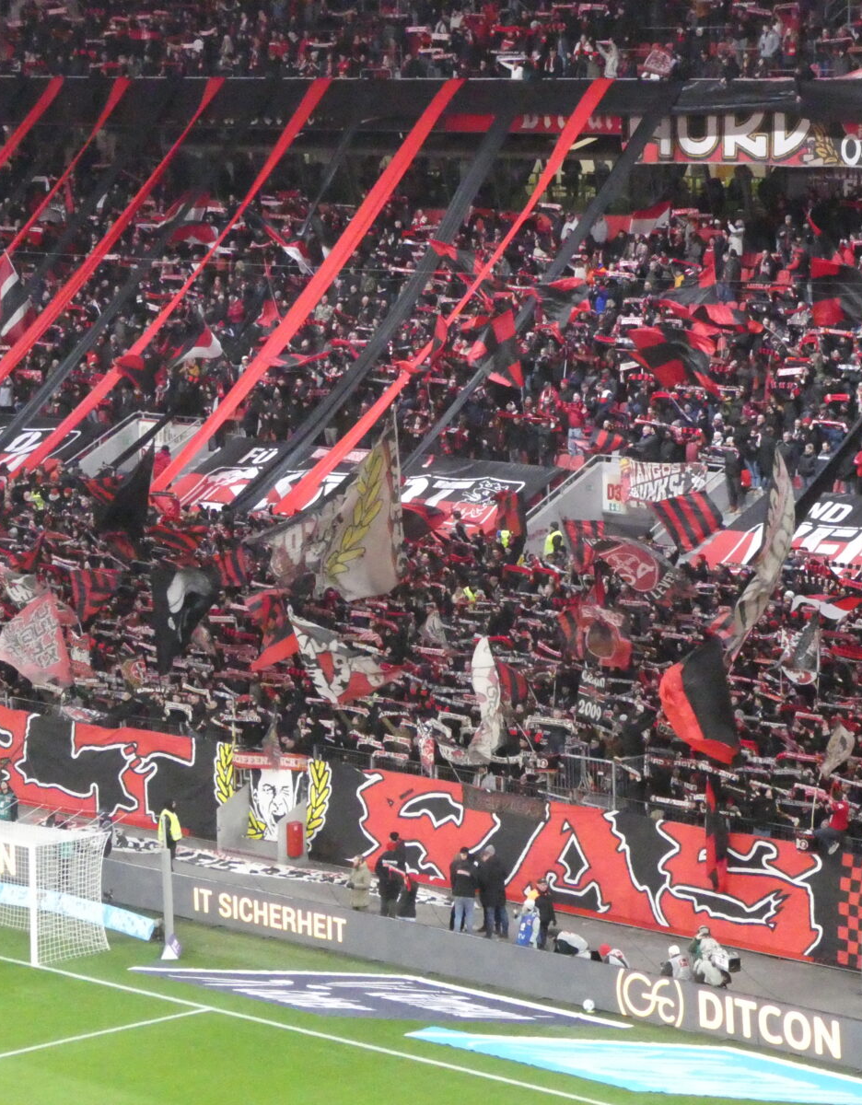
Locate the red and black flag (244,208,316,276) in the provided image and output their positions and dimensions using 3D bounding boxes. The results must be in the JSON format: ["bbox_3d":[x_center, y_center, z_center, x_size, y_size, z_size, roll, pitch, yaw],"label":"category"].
[{"bbox_3d":[-4.434,-9.209,113.500,2.080,2.010,0.400,2,7,14],"label":"red and black flag"}]

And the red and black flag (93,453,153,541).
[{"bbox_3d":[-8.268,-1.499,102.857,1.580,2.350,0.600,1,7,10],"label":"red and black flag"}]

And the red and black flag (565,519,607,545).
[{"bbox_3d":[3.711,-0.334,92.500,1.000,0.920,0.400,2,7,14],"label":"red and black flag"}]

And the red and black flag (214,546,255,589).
[{"bbox_3d":[-4.916,0.389,95.956,1.000,1.080,0.300,0,7,7],"label":"red and black flag"}]

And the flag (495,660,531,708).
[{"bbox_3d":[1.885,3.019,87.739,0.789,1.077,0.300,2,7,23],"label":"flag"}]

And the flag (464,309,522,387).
[{"bbox_3d":[1.679,-5.467,102.500,1.540,2.090,0.400,2,7,14],"label":"flag"}]

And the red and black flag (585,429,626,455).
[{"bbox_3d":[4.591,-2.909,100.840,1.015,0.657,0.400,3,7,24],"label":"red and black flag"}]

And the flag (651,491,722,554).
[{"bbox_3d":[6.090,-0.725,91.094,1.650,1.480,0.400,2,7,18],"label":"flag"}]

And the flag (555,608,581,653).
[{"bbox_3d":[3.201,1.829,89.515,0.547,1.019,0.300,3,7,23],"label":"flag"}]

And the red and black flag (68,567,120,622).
[{"bbox_3d":[-8.672,1.080,98.500,1.330,1.420,0.400,2,7,14],"label":"red and black flag"}]

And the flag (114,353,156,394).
[{"bbox_3d":[-8.666,-5.233,112.000,1.210,1.210,0.400,2,7,14],"label":"flag"}]

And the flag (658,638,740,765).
[{"bbox_3d":[5.676,3.155,81.075,1.700,2.650,0.600,1,7,13],"label":"flag"}]

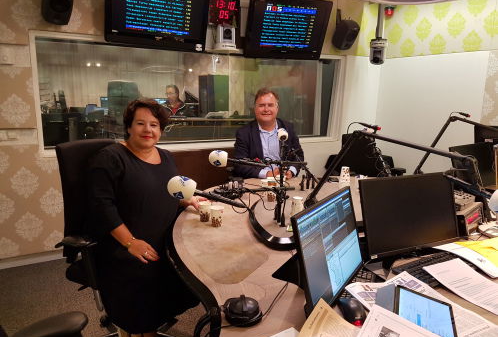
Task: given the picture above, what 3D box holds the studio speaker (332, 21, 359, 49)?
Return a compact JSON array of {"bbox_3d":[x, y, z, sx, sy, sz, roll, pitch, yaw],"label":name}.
[{"bbox_3d":[0.911,-1.247,3.500,0.175,0.265,0.165,-6,34,-29],"label":"studio speaker"}]

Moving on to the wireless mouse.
[{"bbox_3d":[0.326,0.456,1.185,0.066,0.038,0.115,-2,15,-15],"label":"wireless mouse"}]

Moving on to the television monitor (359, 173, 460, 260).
[{"bbox_3d":[0.692,0.193,1.623,0.515,0.320,0.060,-4,-1,-24],"label":"television monitor"}]

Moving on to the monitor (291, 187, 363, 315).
[{"bbox_3d":[0.267,0.266,1.295,0.060,0.320,0.468,-5,7,36],"label":"monitor"}]

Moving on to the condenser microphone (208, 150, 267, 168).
[{"bbox_3d":[-0.062,-0.047,1.850,0.270,0.085,0.085,-5,16,-27],"label":"condenser microphone"}]

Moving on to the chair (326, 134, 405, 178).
[{"bbox_3d":[0.973,0.203,3.359,0.660,1.020,0.640,4,14,8],"label":"chair"}]

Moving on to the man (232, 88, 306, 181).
[{"bbox_3d":[0.145,0.132,2.742,0.550,1.360,0.740,0,14,-8],"label":"man"}]

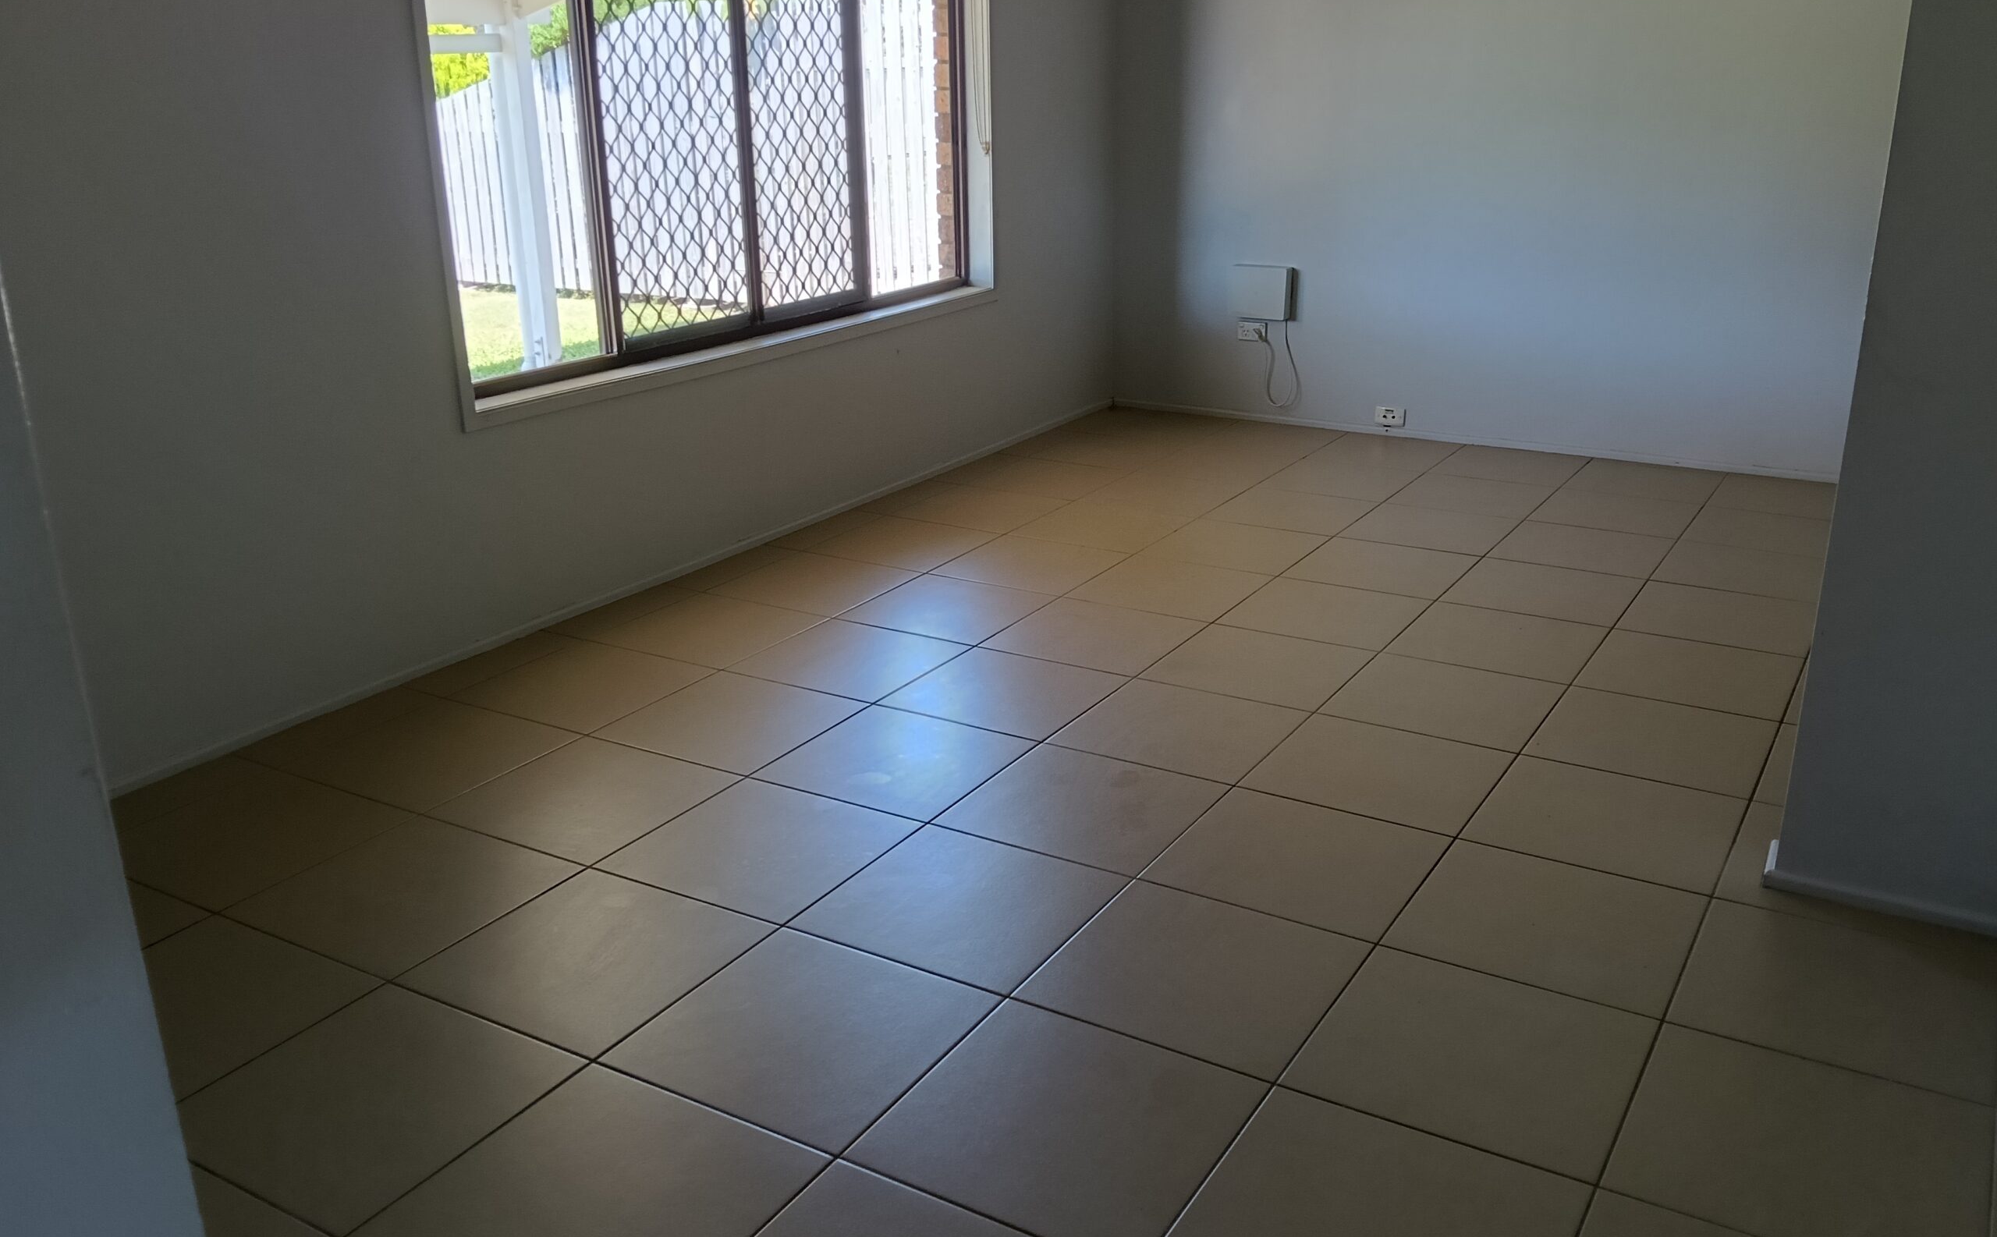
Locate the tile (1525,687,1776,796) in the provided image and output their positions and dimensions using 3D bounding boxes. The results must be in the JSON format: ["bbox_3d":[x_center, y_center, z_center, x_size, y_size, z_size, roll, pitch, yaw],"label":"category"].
[{"bbox_3d":[1.472,0.271,3.512,0.459,0.010,0.459,10,22,30],"label":"tile"}]

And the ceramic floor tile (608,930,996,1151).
[{"bbox_3d":[-0.307,0.660,2.499,0.459,0.010,0.459,10,22,30],"label":"ceramic floor tile"}]

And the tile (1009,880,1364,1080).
[{"bbox_3d":[0.320,0.574,2.533,0.446,0.010,0.446,11,22,30],"label":"tile"}]

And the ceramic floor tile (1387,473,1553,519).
[{"bbox_3d":[1.613,-0.417,5.317,0.446,0.010,0.446,10,22,30],"label":"ceramic floor tile"}]

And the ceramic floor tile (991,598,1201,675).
[{"bbox_3d":[0.261,0.048,4.122,0.453,0.010,0.453,10,22,30],"label":"ceramic floor tile"}]

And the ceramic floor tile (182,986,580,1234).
[{"bbox_3d":[-0.921,0.701,2.284,0.453,0.010,0.453,10,22,30],"label":"ceramic floor tile"}]

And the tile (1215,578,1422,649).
[{"bbox_3d":[0.876,-0.014,4.194,0.446,0.010,0.446,11,22,30],"label":"tile"}]

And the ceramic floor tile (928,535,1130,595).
[{"bbox_3d":[0.102,-0.161,4.698,0.450,0.010,0.450,10,22,30],"label":"ceramic floor tile"}]

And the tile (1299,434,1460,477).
[{"bbox_3d":[1.482,-0.631,5.980,0.450,0.010,0.450,10,22,30],"label":"tile"}]

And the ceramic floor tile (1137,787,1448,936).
[{"bbox_3d":[0.577,0.465,3.005,0.459,0.010,0.459,10,22,30],"label":"ceramic floor tile"}]

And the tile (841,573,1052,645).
[{"bbox_3d":[-0.134,-0.030,4.265,0.445,0.010,0.445,11,22,30],"label":"tile"}]

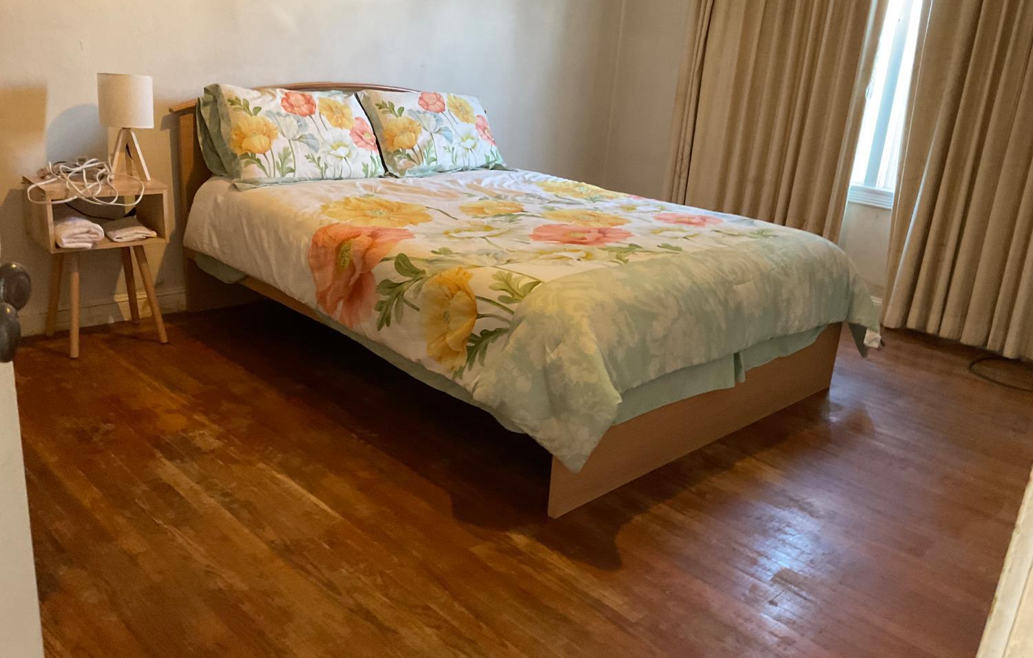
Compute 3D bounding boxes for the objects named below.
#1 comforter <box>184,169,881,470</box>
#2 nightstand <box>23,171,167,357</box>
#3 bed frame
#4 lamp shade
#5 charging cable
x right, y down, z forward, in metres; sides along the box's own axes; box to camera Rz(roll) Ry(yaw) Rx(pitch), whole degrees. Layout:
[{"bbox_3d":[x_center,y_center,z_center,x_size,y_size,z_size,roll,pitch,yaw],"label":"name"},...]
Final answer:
[{"bbox_3d":[0.031,-0.266,3.340,2.124,0.435,1.853,21,24,41],"label":"comforter"},{"bbox_3d":[-1.488,-0.242,3.106,0.288,0.584,0.398,21,24,41],"label":"nightstand"},{"bbox_3d":[-0.040,-0.373,3.309,2.085,0.940,1.666,21,24,41],"label":"bed frame"},{"bbox_3d":[-1.362,-0.796,3.027,0.175,0.180,0.175,21,24,41],"label":"lamp shade"},{"bbox_3d":[-1.481,-0.491,2.937,0.249,0.115,0.356,21,24,41],"label":"charging cable"}]

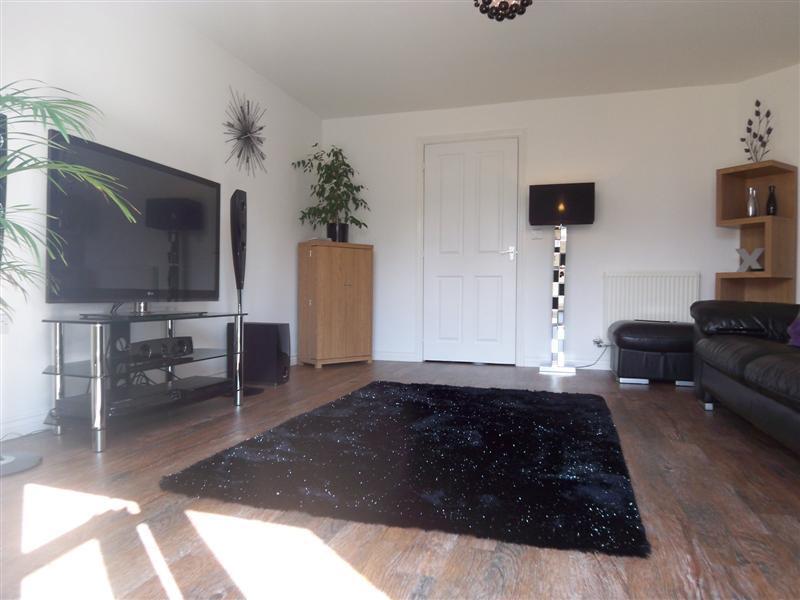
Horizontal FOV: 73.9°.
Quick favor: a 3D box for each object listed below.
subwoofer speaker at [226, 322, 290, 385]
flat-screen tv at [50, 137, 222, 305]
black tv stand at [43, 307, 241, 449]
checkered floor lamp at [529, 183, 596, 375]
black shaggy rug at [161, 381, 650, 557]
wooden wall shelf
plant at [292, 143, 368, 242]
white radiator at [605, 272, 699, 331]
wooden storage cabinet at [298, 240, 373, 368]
[{"bbox_3d":[-0.954,0.363,3.627,0.385,0.410,0.195,1,1,11],"label":"subwoofer speaker"},{"bbox_3d":[-1.255,-0.335,2.636,0.070,0.690,1.110,1,1,17],"label":"flat-screen tv"},{"bbox_3d":[-1.230,0.324,2.544,0.530,0.503,1.030,1,1,17],"label":"black tv stand"},{"bbox_3d":[1.295,-0.163,4.303,0.497,1.500,0.235,1,1,17],"label":"checkered floor lamp"},{"bbox_3d":[0.225,0.578,2.447,1.410,0.034,2.030,1,1,17],"label":"black shaggy rug"},{"bbox_3d":[2.565,-0.169,3.848,0.355,1.553,0.365,0,1,-33],"label":"wooden wall shelf"},{"bbox_3d":[-0.565,-0.923,4.591,0.590,0.870,0.520,1,1,17],"label":"plant"},{"bbox_3d":[1.998,0.076,4.250,0.697,0.605,0.100,1,1,17],"label":"white radiator"},{"bbox_3d":[-0.554,0.037,4.676,0.577,1.050,0.335,0,1,-40],"label":"wooden storage cabinet"}]

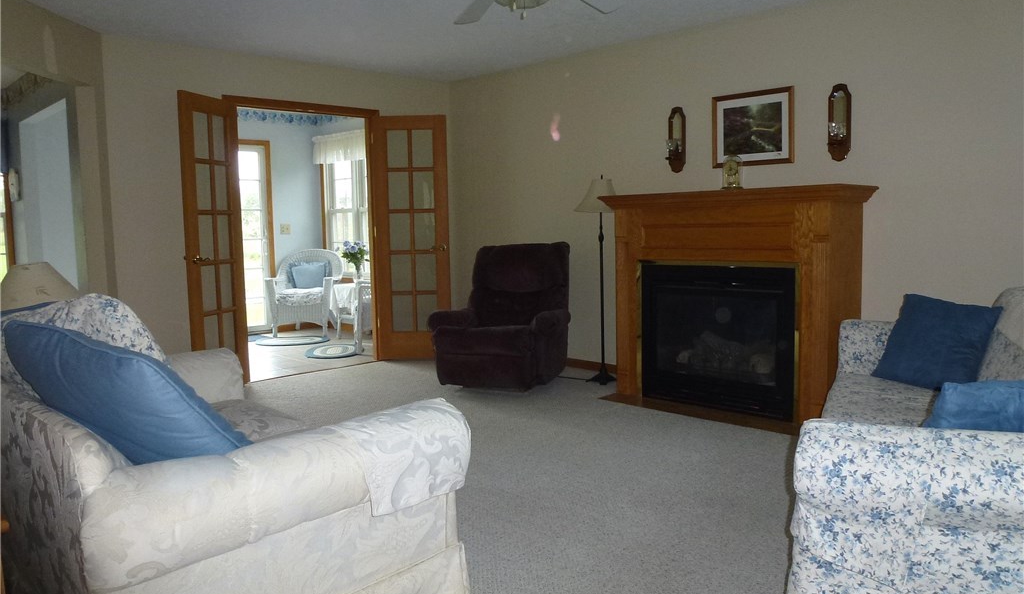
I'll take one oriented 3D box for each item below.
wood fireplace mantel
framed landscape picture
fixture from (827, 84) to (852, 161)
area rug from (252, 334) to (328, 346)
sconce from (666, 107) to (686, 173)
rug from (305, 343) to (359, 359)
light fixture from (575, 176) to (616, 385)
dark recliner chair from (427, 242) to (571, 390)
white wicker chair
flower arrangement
[{"bbox_3d":[1.314,0.023,4.294,1.460,1.296,0.710,4,8,43],"label":"wood fireplace mantel"},{"bbox_3d":[1.502,-1.058,4.469,0.540,0.460,0.025,4,8,43],"label":"framed landscape picture"},{"bbox_3d":[1.867,-1.003,4.079,0.130,0.440,0.100,4,8,43],"label":"fixture"},{"bbox_3d":[-2.230,0.448,7.209,0.770,0.012,0.540,-2,6,-2],"label":"area rug"},{"bbox_3d":[1.101,-1.059,4.795,0.130,0.440,0.100,4,8,43],"label":"sconce"},{"bbox_3d":[-1.639,0.500,6.573,0.530,0.012,0.780,-3,6,-13],"label":"rug"},{"bbox_3d":[0.645,-0.128,5.085,0.390,1.465,0.390,-1,6,0],"label":"light fixture"},{"bbox_3d":[-0.044,0.117,5.175,0.840,0.985,0.880,1,6,20],"label":"dark recliner chair"},{"bbox_3d":[-2.222,-0.055,7.730,0.730,0.905,0.700,-1,6,1],"label":"white wicker chair"},{"bbox_3d":[-1.654,-0.380,7.467,0.330,0.440,0.310,-1,6,0],"label":"flower arrangement"}]

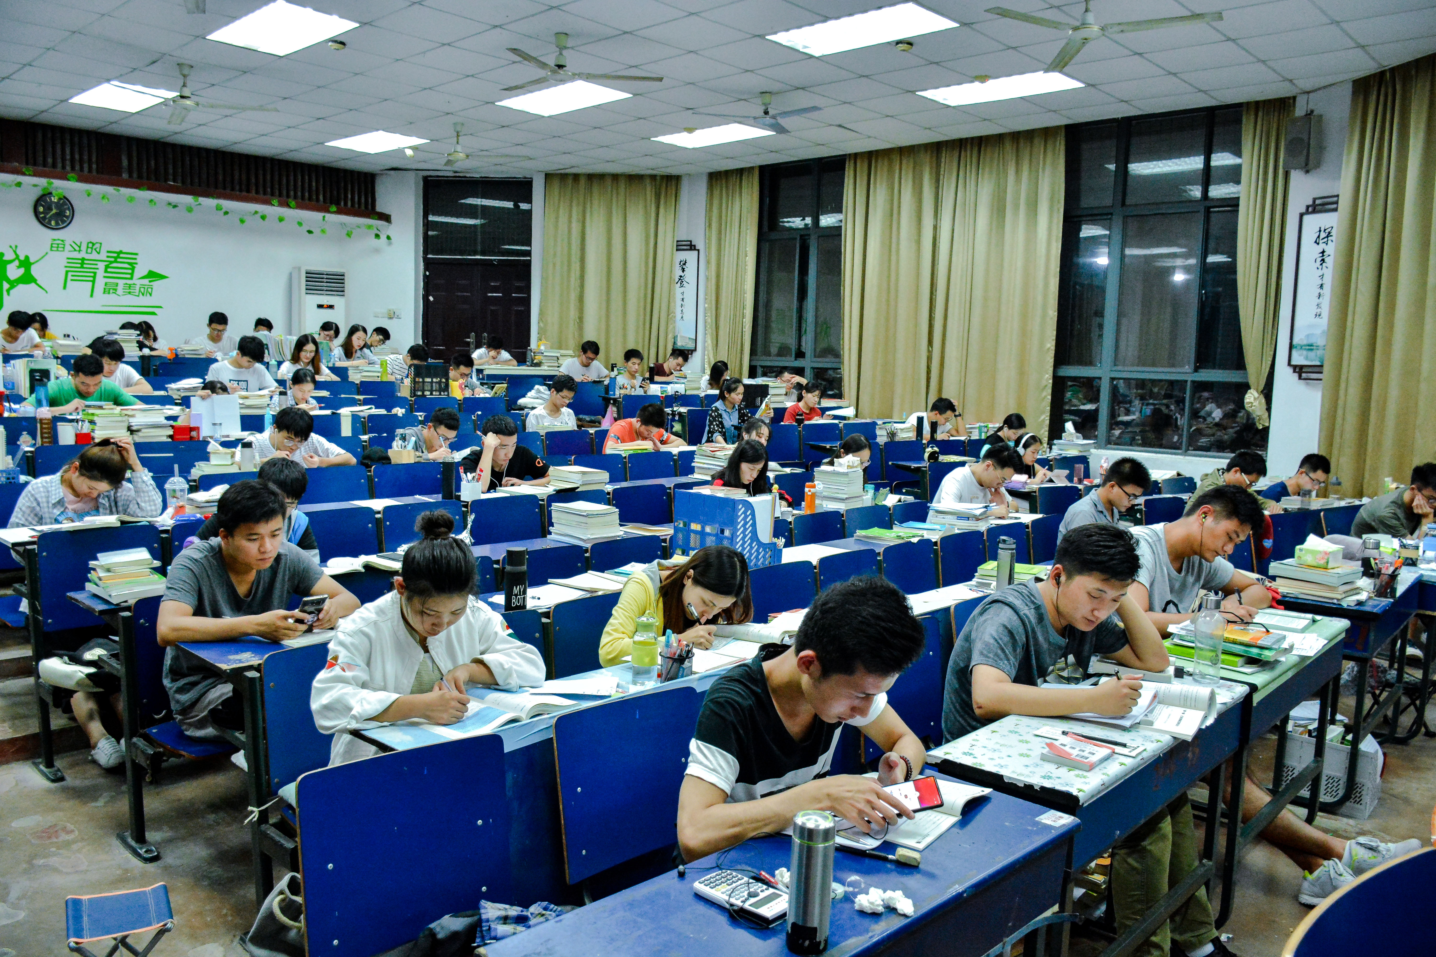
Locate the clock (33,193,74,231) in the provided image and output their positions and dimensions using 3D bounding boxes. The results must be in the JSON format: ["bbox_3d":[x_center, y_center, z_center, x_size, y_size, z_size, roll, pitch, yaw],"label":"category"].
[{"bbox_3d":[-6.520,-2.626,10.582,0.050,0.370,0.365,7,9,43],"label":"clock"}]

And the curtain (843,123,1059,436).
[{"bbox_3d":[2.113,-1.681,10.284,2.298,3.000,0.200,6,8,40],"label":"curtain"}]

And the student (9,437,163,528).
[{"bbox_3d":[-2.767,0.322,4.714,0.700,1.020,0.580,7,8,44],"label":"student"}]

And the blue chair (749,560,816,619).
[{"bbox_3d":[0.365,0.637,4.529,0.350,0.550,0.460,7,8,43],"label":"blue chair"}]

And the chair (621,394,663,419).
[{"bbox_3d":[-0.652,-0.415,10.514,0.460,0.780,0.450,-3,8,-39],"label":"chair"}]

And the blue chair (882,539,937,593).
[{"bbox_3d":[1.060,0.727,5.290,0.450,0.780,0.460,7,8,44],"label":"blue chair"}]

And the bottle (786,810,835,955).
[{"bbox_3d":[0.140,0.616,1.645,0.066,0.203,0.066,1,6,0],"label":"bottle"}]

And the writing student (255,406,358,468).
[{"bbox_3d":[-2.439,0.087,6.336,0.700,1.000,0.580,7,8,44],"label":"writing student"}]

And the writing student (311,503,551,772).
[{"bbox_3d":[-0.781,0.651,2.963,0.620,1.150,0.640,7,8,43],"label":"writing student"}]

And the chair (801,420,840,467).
[{"bbox_3d":[1.052,-0.096,9.888,0.470,0.790,0.420,-3,7,-33],"label":"chair"}]

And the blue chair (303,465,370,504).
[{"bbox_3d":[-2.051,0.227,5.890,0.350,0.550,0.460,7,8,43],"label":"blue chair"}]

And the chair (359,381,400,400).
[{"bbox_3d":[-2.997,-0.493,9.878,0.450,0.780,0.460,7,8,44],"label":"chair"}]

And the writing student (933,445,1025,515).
[{"bbox_3d":[1.484,0.395,6.205,0.700,1.200,0.520,7,9,43],"label":"writing student"}]

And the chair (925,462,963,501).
[{"bbox_3d":[1.848,0.281,8.107,0.460,0.780,0.450,-3,7,-35],"label":"chair"}]

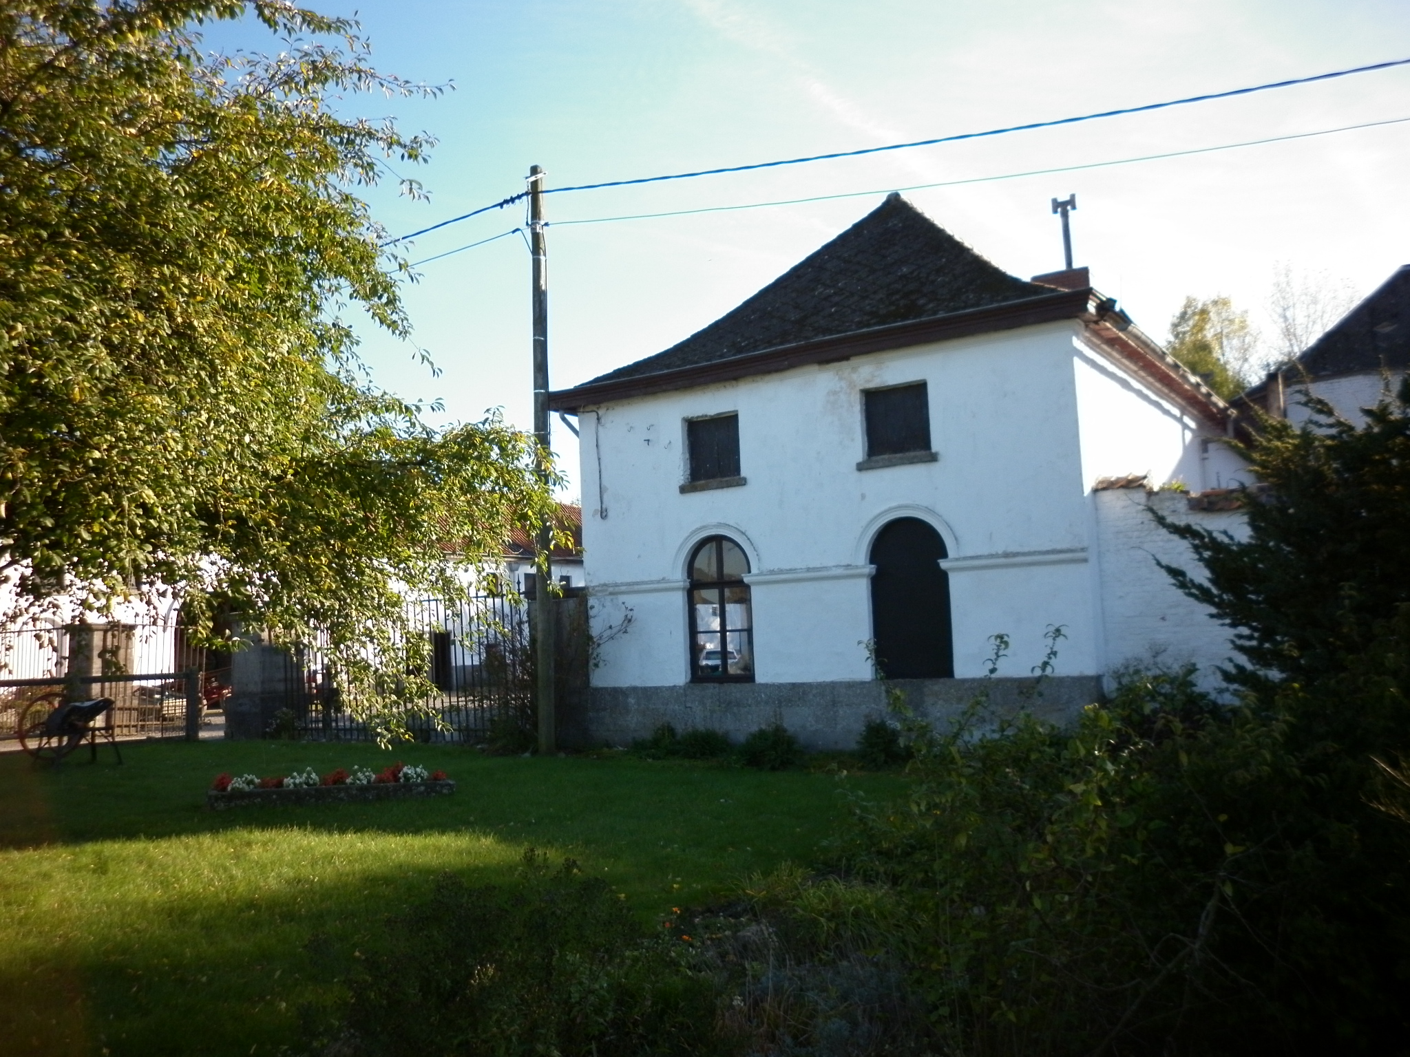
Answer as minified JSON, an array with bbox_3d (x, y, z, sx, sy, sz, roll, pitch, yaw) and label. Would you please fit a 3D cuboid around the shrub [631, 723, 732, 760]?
[{"bbox_3d":[-0.336,3.023,16.750,1.364,0.475,0.748,-6,-7,32],"label":"shrub"}]

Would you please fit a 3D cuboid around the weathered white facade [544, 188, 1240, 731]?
[{"bbox_3d":[3.567,-1.218,20.316,8.624,9.293,8.976,-6,-7,32],"label":"weathered white facade"}]

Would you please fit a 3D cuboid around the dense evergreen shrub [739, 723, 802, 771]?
[{"bbox_3d":[0.855,2.827,15.272,0.836,0.634,0.792,-2,-6,0],"label":"dense evergreen shrub"}]

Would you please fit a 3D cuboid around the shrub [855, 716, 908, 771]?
[{"bbox_3d":[2.191,2.669,14.640,0.669,0.669,0.669,-6,-7,32],"label":"shrub"}]

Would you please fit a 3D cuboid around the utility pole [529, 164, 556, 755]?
[{"bbox_3d":[-2.566,-1.197,18.417,0.282,9.288,0.282,-2,-6,0],"label":"utility pole"}]

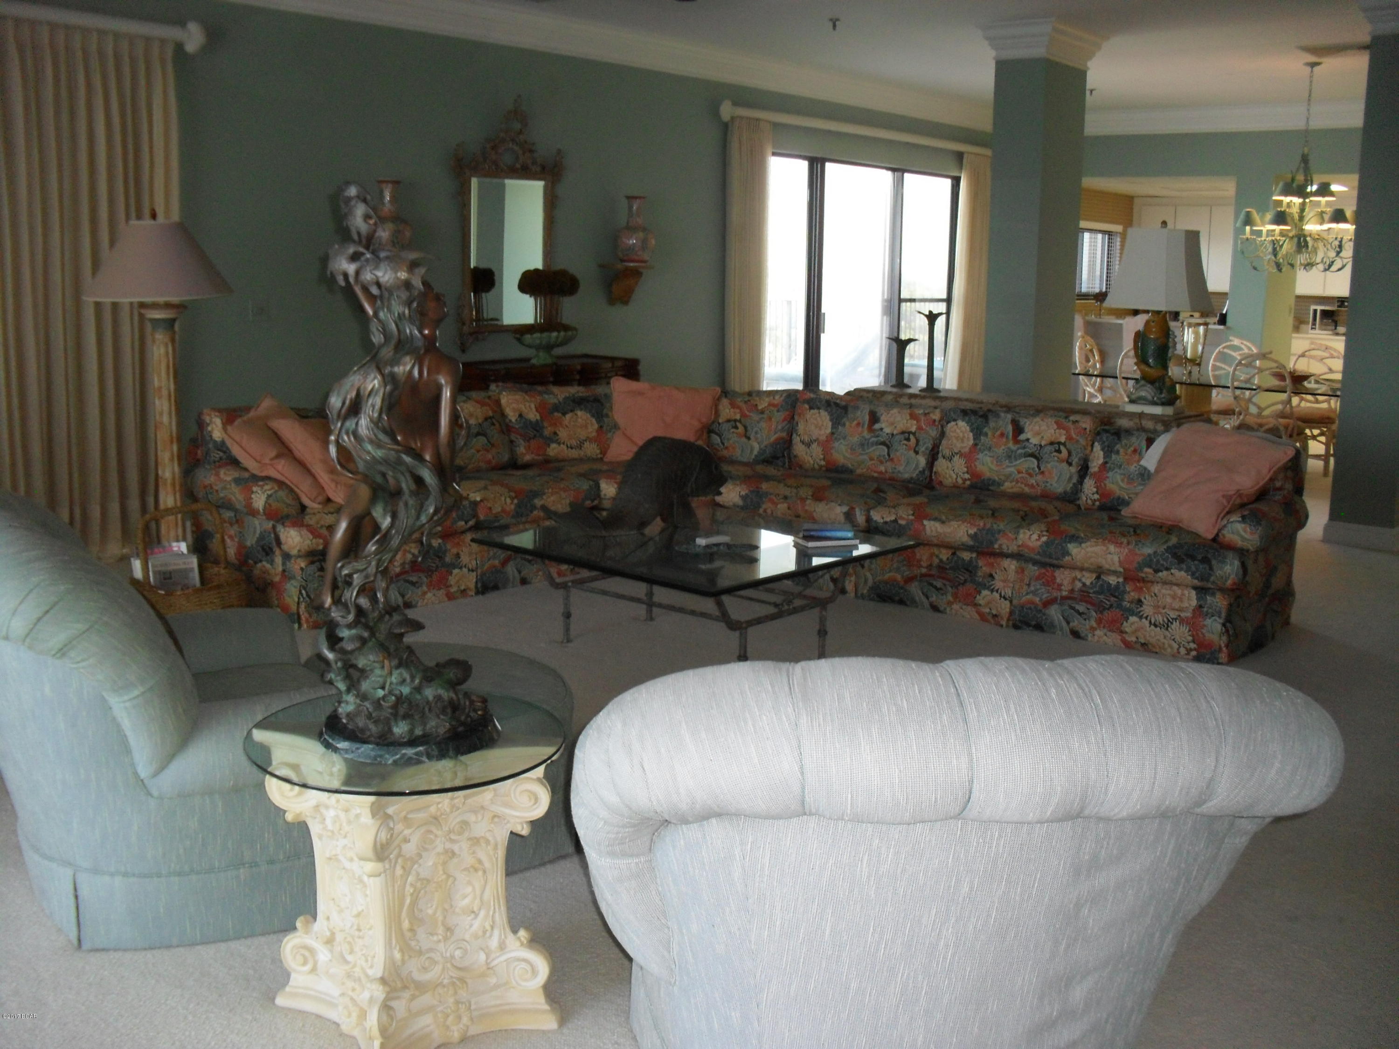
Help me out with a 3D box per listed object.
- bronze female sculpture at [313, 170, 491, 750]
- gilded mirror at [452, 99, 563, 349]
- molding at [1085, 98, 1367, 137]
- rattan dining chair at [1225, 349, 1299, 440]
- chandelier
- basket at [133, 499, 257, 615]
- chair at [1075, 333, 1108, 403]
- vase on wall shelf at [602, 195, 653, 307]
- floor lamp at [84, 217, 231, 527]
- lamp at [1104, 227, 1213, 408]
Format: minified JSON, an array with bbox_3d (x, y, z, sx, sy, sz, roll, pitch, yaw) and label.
[{"bbox_3d":[-0.516,-0.094,2.509,0.320,0.980,0.300,-1,11,-11],"label":"bronze female sculpture"},{"bbox_3d":[-1.122,-1.774,8.372,0.080,1.448,0.852,10,13,39],"label":"gilded mirror"},{"bbox_3d":[4.412,-3.453,11.982,2.442,0.192,0.142,10,13,39],"label":"molding"},{"bbox_3d":[3.611,-0.586,8.782,0.480,0.966,0.560,10,13,39],"label":"rattan dining chair"},{"bbox_3d":[4.064,-2.402,9.522,0.824,1.363,0.824,5,11,23],"label":"chandelier"},{"bbox_3d":[-1.906,0.178,5.296,0.450,0.511,0.350,0,10,-9],"label":"basket"},{"bbox_3d":[3.013,-0.842,10.075,0.560,0.980,0.480,10,13,39],"label":"chair"},{"bbox_3d":[-0.470,-1.750,9.034,0.240,0.689,0.300,10,13,39],"label":"vase on wall shelf"},{"bbox_3d":[-2.372,-0.561,6.245,0.660,1.597,0.660,-3,11,-21],"label":"floor lamp"},{"bbox_3d":[2.091,-0.925,6.411,0.426,0.781,0.426,10,13,39],"label":"lamp"}]

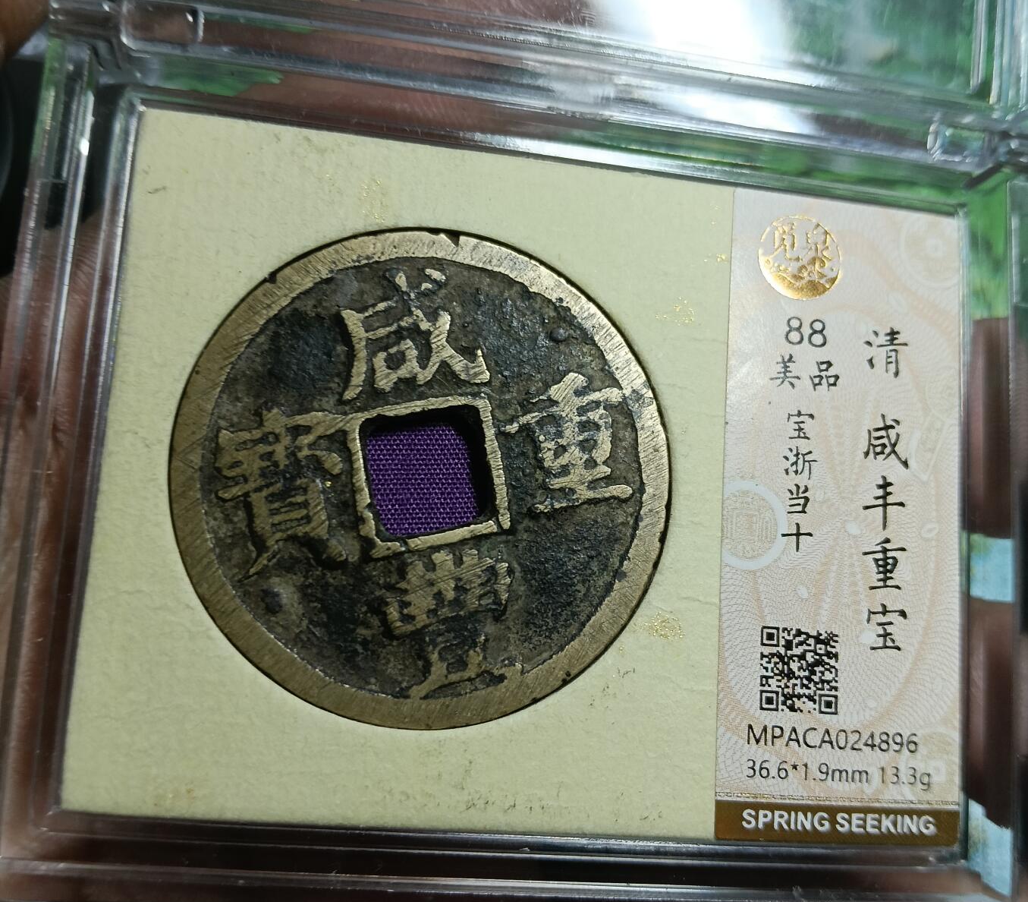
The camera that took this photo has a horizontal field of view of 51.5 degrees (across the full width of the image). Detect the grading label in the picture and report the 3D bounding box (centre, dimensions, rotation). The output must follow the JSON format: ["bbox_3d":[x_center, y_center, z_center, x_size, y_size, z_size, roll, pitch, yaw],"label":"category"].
[{"bbox_3d":[0.026,0.004,0.083,0.019,0.001,0.050,5,82,-8],"label":"grading label"}]

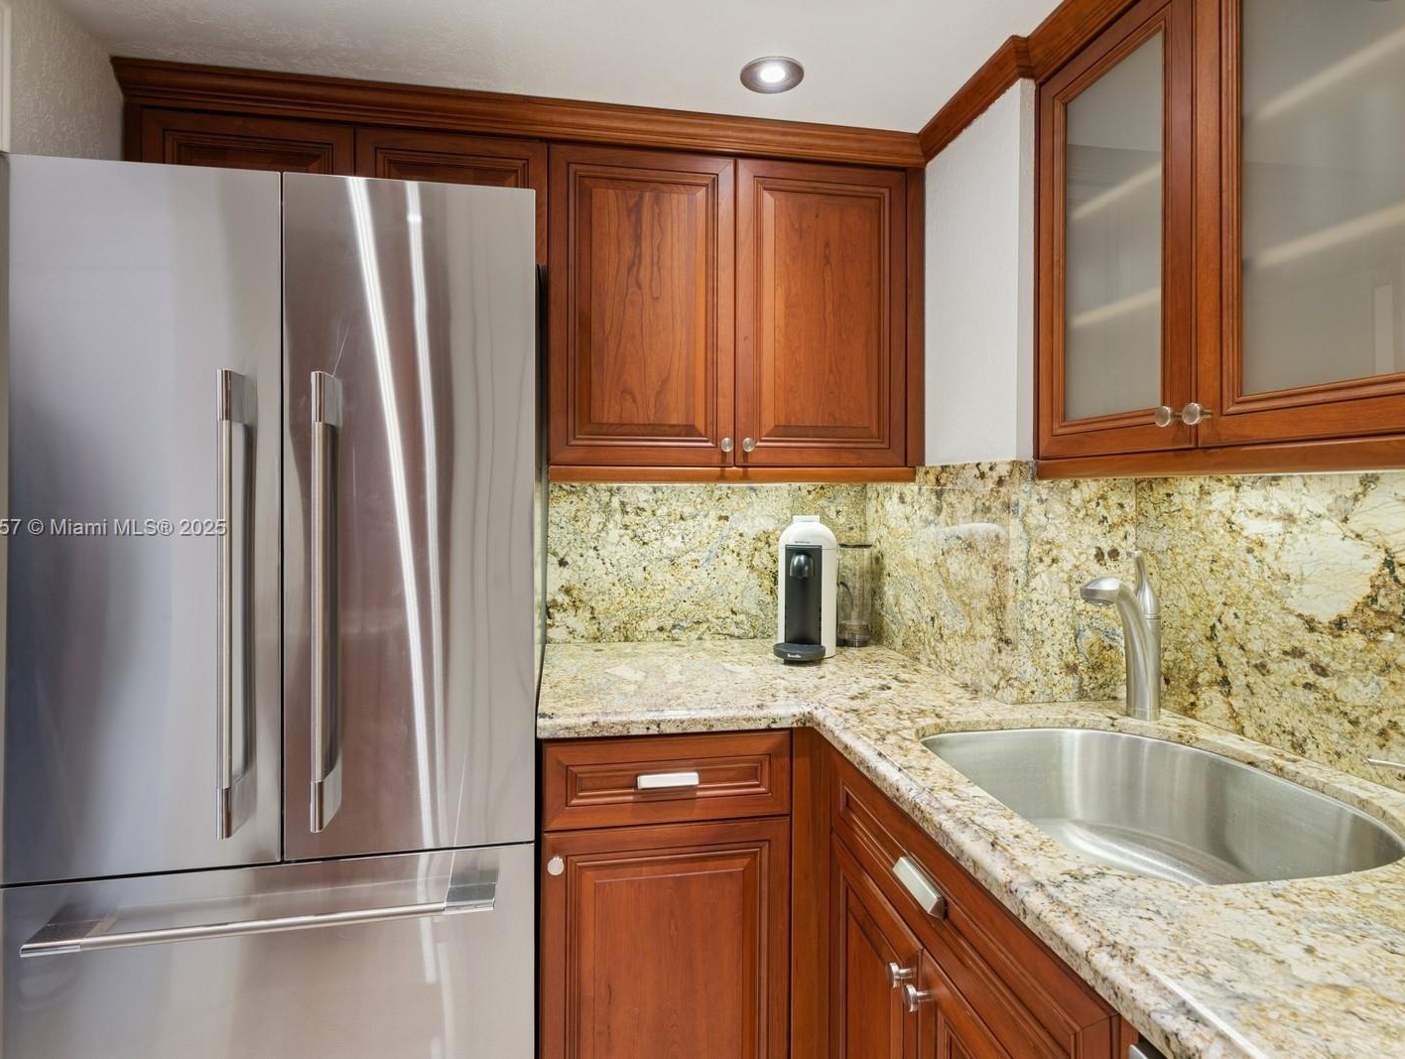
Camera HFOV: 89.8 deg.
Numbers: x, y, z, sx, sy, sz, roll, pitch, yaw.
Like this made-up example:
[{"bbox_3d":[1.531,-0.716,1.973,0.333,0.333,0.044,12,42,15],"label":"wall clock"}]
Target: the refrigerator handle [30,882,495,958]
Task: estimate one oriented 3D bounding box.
[{"bbox_3d":[-0.642,0.585,1.064,0.635,0.019,0.050,0,-1,-10],"label":"refrigerator handle"}]

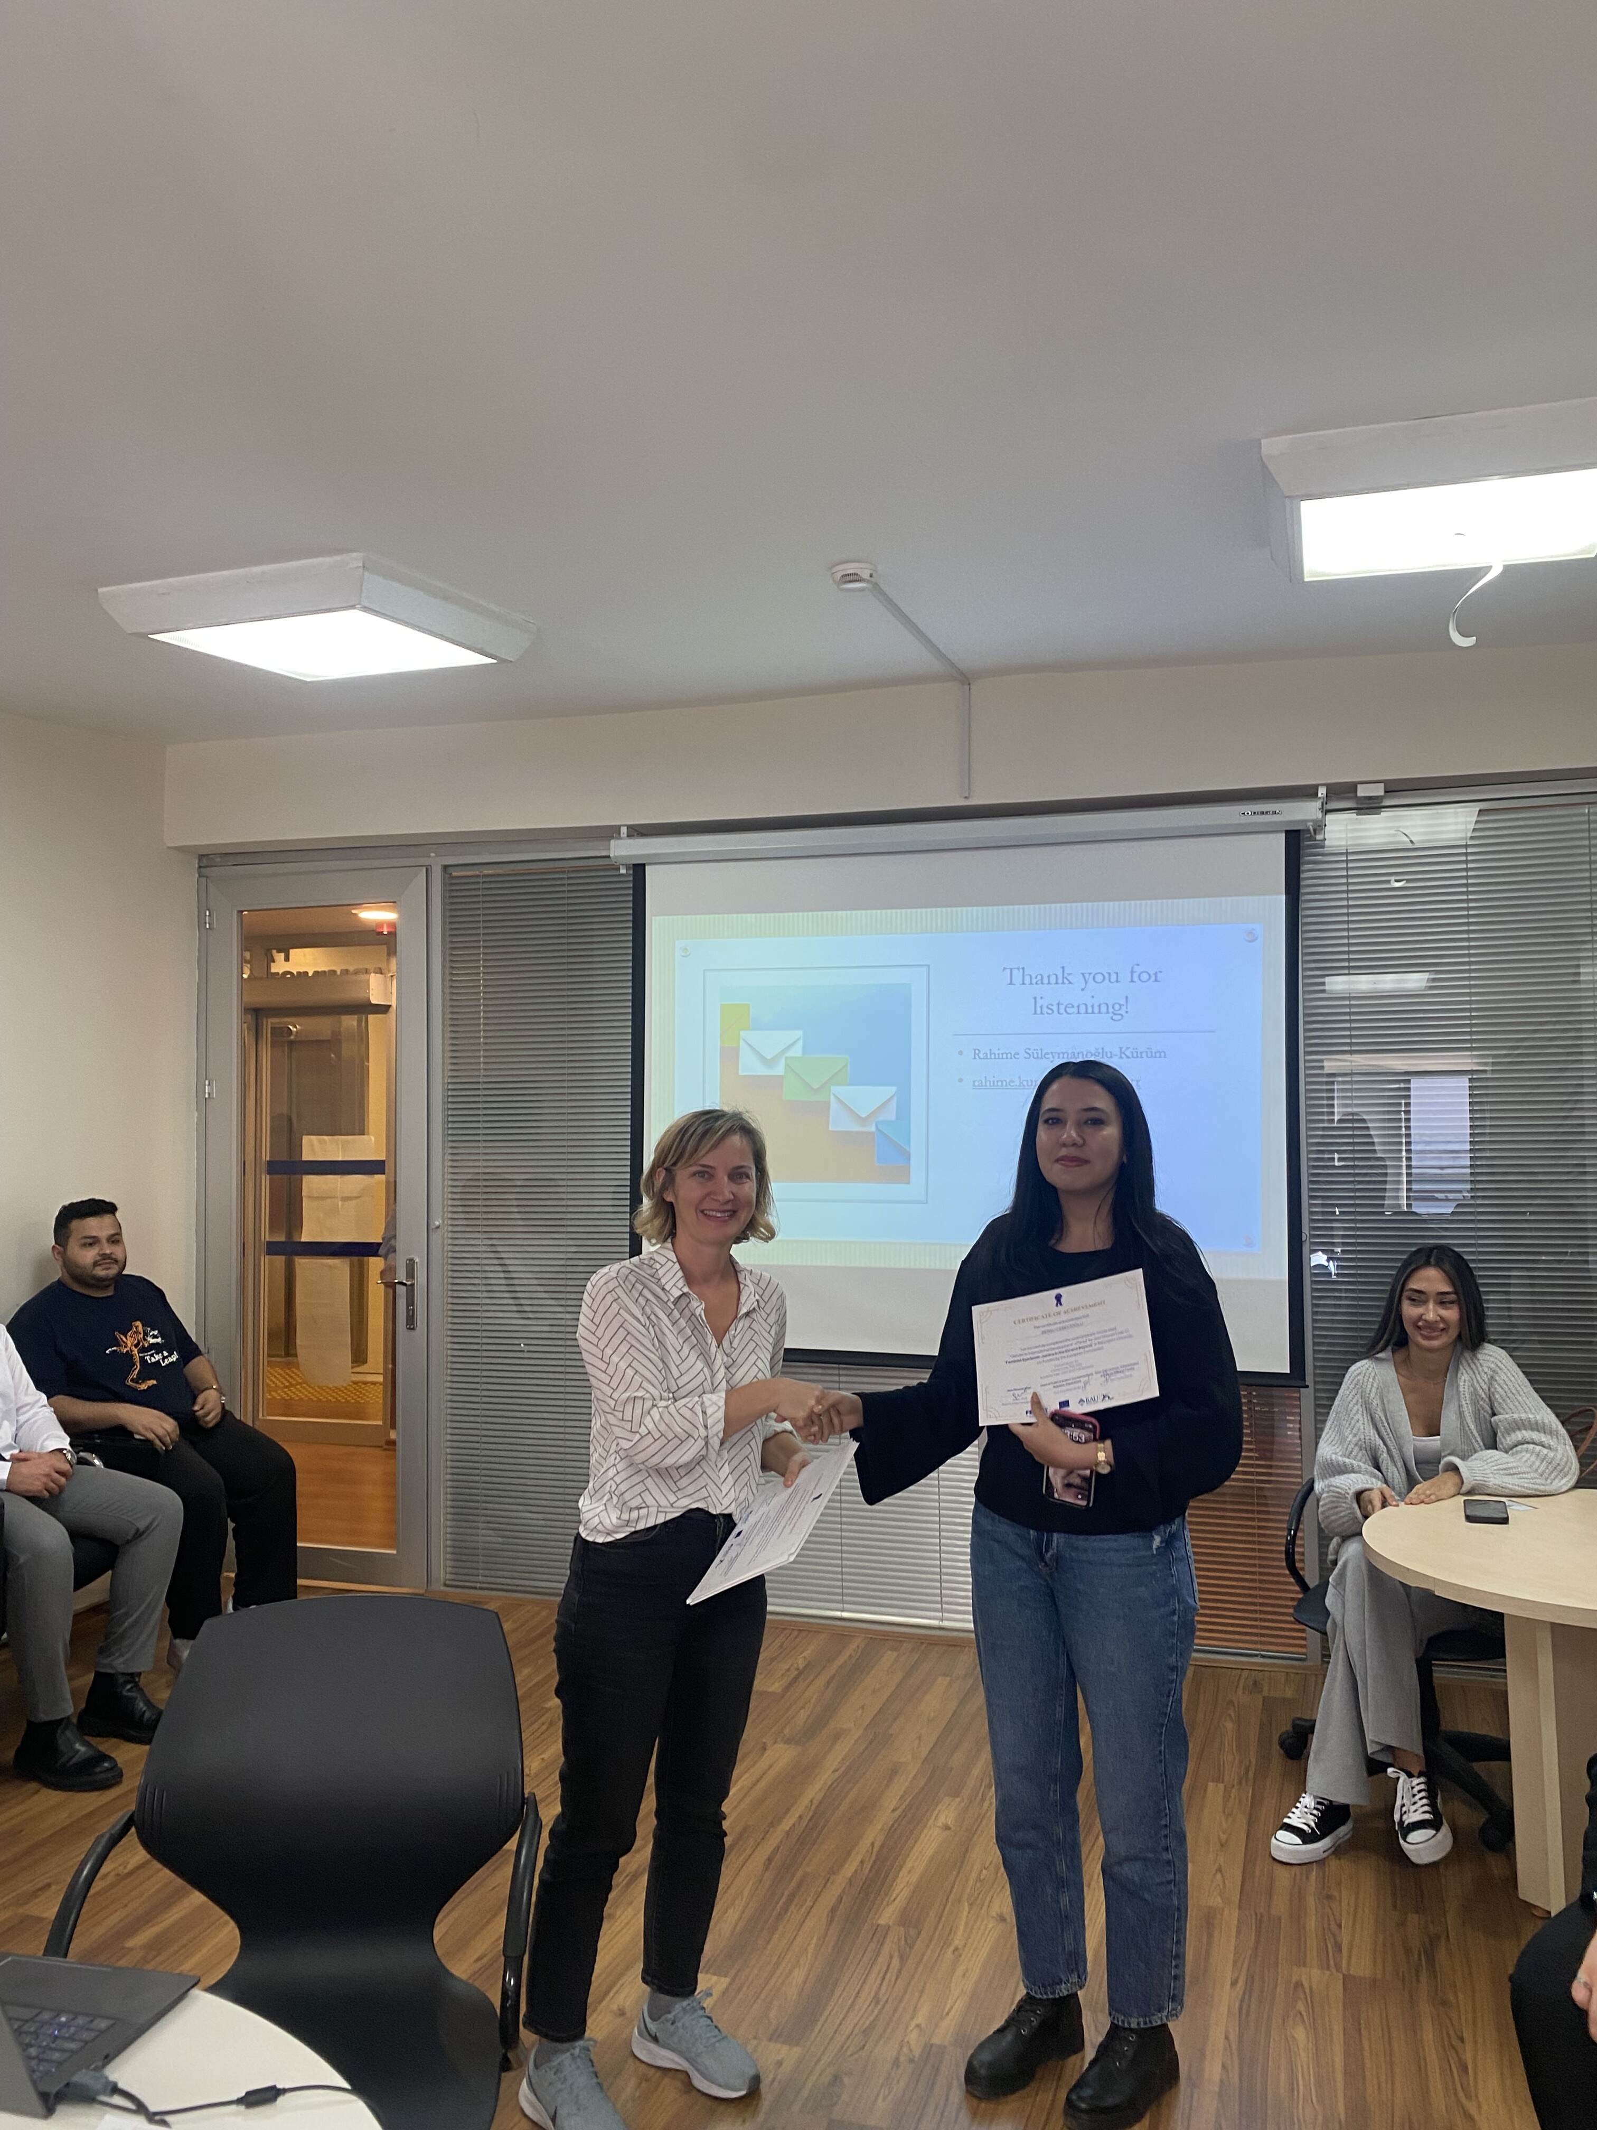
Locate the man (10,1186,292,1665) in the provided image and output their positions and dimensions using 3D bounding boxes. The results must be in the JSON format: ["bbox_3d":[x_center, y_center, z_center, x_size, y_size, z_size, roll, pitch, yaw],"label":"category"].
[{"bbox_3d":[-1.922,1.086,4.824,0.850,1.330,0.570,-2,-3,28],"label":"man"}]

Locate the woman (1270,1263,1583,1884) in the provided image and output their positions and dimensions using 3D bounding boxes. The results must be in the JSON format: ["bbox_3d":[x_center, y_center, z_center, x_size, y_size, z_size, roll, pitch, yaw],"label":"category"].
[{"bbox_3d":[1.441,1.045,3.630,0.580,1.250,0.780,-2,-3,27],"label":"woman"}]

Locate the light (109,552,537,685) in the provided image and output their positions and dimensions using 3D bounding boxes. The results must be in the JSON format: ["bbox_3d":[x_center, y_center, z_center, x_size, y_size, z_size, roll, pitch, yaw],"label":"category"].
[{"bbox_3d":[-1.154,-1.070,3.940,0.720,0.100,0.720,-1,1,20],"label":"light"}]

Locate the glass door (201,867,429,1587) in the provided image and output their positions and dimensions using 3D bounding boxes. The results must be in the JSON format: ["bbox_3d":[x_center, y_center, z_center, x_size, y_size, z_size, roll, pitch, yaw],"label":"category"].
[{"bbox_3d":[-1.705,0.550,5.615,0.911,2.466,0.070,-1,-3,17],"label":"glass door"}]

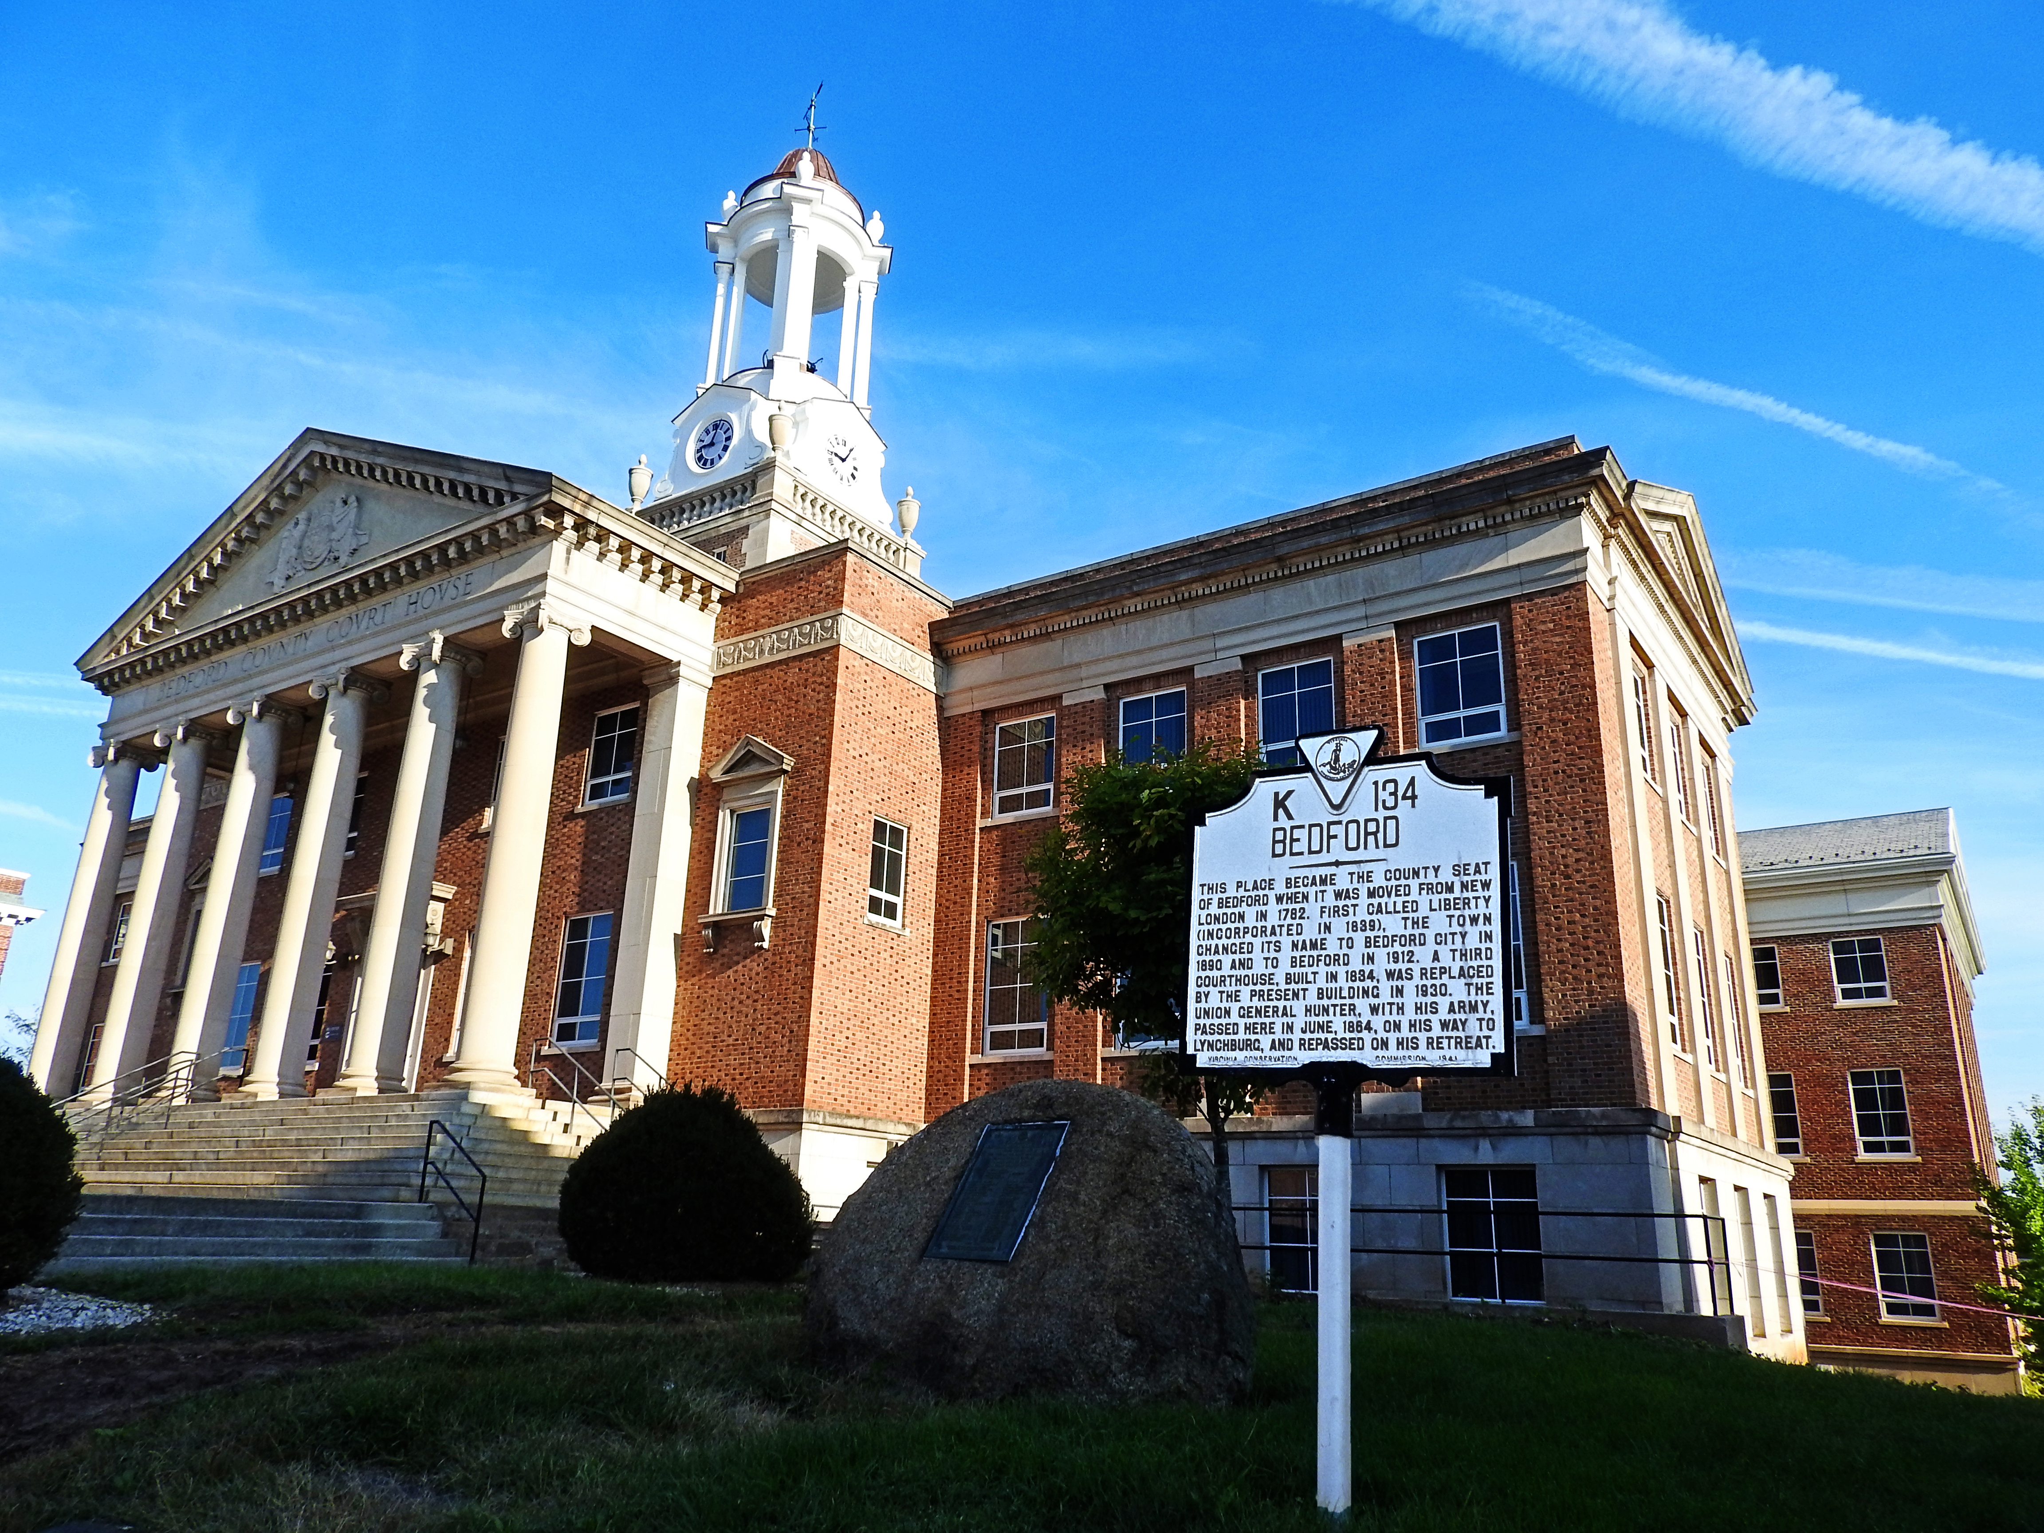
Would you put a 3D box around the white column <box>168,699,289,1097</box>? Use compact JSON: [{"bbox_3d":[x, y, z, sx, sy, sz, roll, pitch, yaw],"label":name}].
[{"bbox_3d":[-13.876,2.289,24.846,1.050,7.180,1.050,-10,-21,33],"label":"white column"}]

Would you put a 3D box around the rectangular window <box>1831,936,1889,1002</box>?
[{"bbox_3d":[21.804,5.273,36.843,1.170,1.612,0.140,-10,-21,33],"label":"rectangular window"}]

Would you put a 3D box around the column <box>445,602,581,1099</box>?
[{"bbox_3d":[-7.176,1.131,20.196,0.980,7.027,0.980,-10,-21,33],"label":"column"}]

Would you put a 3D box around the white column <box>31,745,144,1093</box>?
[{"bbox_3d":[-17.957,2.992,27.223,0.980,7.027,0.980,-10,-21,33],"label":"white column"}]

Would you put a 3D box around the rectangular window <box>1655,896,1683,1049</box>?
[{"bbox_3d":[8.749,2.778,19.216,0.200,2.109,1.206,-10,-21,33],"label":"rectangular window"}]

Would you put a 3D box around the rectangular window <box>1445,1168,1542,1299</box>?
[{"bbox_3d":[5.658,5.617,17.019,1.188,1.527,0.200,-10,-21,33],"label":"rectangular window"}]

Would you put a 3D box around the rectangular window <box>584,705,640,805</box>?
[{"bbox_3d":[-6.878,-0.218,23.891,1.200,1.650,0.140,-10,-22,33],"label":"rectangular window"}]

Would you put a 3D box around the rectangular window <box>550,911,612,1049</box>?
[{"bbox_3d":[-7.341,3.550,23.761,1.157,2.143,0.140,-10,-21,33],"label":"rectangular window"}]

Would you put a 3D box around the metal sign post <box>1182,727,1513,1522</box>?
[{"bbox_3d":[0.936,0.957,4.213,1.060,2.290,0.120,-8,-22,33],"label":"metal sign post"}]

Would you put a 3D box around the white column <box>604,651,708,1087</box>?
[{"bbox_3d":[-5.720,1.813,22.234,0.832,7.009,0.713,-10,-21,33],"label":"white column"}]

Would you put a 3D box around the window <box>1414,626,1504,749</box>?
[{"bbox_3d":[6.040,-1.122,19.510,1.200,1.620,0.140,-10,-22,33],"label":"window"}]

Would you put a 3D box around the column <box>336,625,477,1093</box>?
[{"bbox_3d":[-9.332,1.503,21.601,0.980,7.027,0.980,-10,-21,33],"label":"column"}]

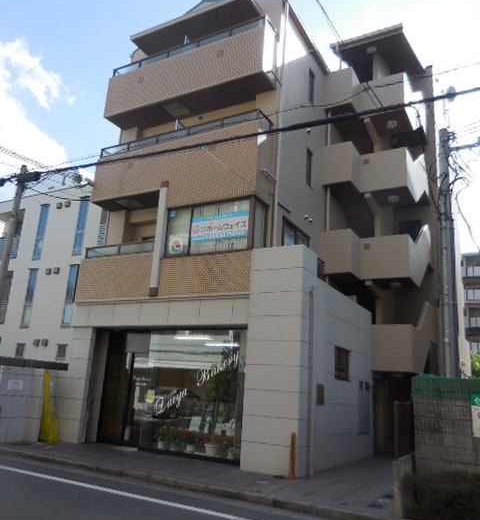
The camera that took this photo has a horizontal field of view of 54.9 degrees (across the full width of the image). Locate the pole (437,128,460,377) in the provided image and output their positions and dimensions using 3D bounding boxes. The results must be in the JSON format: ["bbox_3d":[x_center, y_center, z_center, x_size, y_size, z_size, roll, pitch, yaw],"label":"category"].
[{"bbox_3d":[4.172,0.622,9.271,0.340,7.200,0.340,-3,-16,29],"label":"pole"}]

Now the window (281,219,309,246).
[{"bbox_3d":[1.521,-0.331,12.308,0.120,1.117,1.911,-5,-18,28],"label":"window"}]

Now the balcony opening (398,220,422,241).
[{"bbox_3d":[7.253,-1.157,19.604,0.911,1.176,0.221,-5,-18,28],"label":"balcony opening"}]

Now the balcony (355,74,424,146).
[{"bbox_3d":[5.361,-5.278,16.655,1.460,1.382,2.381,-5,-18,28],"label":"balcony"}]

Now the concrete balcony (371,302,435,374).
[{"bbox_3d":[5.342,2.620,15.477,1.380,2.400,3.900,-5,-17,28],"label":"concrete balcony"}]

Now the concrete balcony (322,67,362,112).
[{"bbox_3d":[3.576,-5.603,15.994,0.900,1.350,1.200,-5,-17,28],"label":"concrete balcony"}]

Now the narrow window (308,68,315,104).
[{"bbox_3d":[2.233,-5.375,14.445,0.120,1.090,0.482,-5,-17,28],"label":"narrow window"}]

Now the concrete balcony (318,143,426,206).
[{"bbox_3d":[4.522,-2.713,15.687,2.386,1.441,3.454,-5,-18,28],"label":"concrete balcony"}]

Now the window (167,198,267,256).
[{"bbox_3d":[-0.591,-0.684,11.067,2.382,1.333,0.632,-5,-17,28],"label":"window"}]

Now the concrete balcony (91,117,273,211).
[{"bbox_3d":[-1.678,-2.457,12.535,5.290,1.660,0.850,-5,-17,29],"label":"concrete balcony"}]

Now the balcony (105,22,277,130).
[{"bbox_3d":[-1.473,-5.011,12.959,5.174,1.617,0.858,-5,-18,28],"label":"balcony"}]

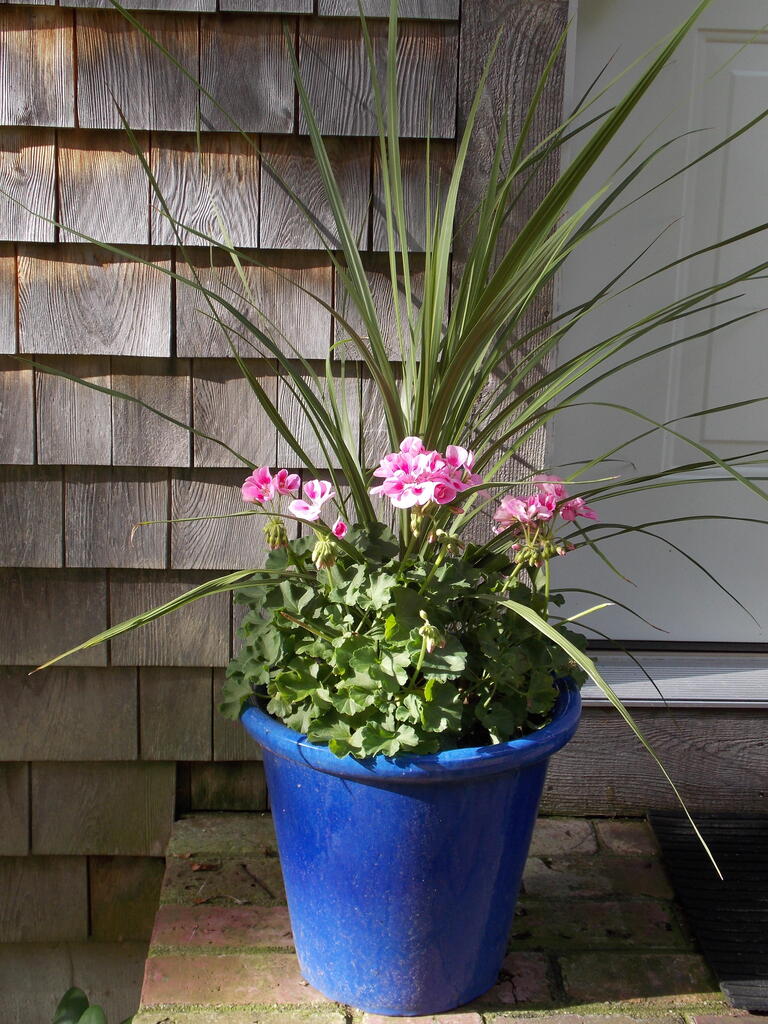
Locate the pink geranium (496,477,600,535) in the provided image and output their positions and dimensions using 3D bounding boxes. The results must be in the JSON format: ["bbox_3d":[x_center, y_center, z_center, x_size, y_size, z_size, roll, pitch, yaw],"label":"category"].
[{"bbox_3d":[0.158,-0.006,1.329,0.102,0.050,0.080,1,14,-3],"label":"pink geranium"}]

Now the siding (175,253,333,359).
[{"bbox_3d":[-0.149,-0.239,1.573,0.180,0.125,0.016,1,14,-3],"label":"siding"}]

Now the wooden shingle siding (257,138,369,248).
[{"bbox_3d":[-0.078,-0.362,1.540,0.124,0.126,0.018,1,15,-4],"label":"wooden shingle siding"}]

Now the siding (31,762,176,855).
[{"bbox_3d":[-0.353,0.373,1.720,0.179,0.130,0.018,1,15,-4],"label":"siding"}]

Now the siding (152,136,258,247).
[{"bbox_3d":[-0.203,-0.364,1.539,0.122,0.127,0.016,1,14,-3],"label":"siding"}]

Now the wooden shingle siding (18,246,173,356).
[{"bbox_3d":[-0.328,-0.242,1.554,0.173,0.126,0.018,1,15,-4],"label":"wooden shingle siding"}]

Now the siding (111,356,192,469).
[{"bbox_3d":[-0.272,-0.117,1.598,0.092,0.130,0.016,1,14,-3],"label":"siding"}]

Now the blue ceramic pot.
[{"bbox_3d":[0.023,0.318,1.395,0.338,0.302,0.338,1,14,-3],"label":"blue ceramic pot"}]

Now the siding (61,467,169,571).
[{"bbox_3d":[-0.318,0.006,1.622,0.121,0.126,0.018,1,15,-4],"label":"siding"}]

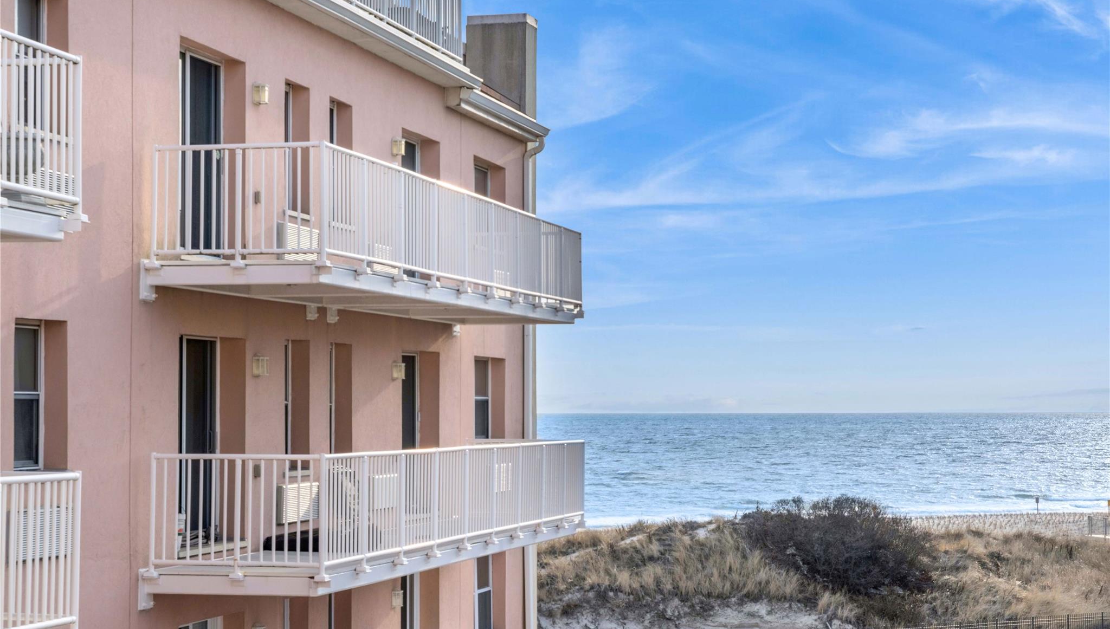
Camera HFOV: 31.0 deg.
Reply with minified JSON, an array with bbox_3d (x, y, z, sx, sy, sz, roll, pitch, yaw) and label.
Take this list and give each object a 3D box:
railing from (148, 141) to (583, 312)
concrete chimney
[{"bbox_3d":[-1.625,-0.749,22.310,1.720,1.100,9.370,-1,-3,15],"label":"railing"},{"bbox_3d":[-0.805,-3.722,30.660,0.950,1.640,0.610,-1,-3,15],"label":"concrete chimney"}]

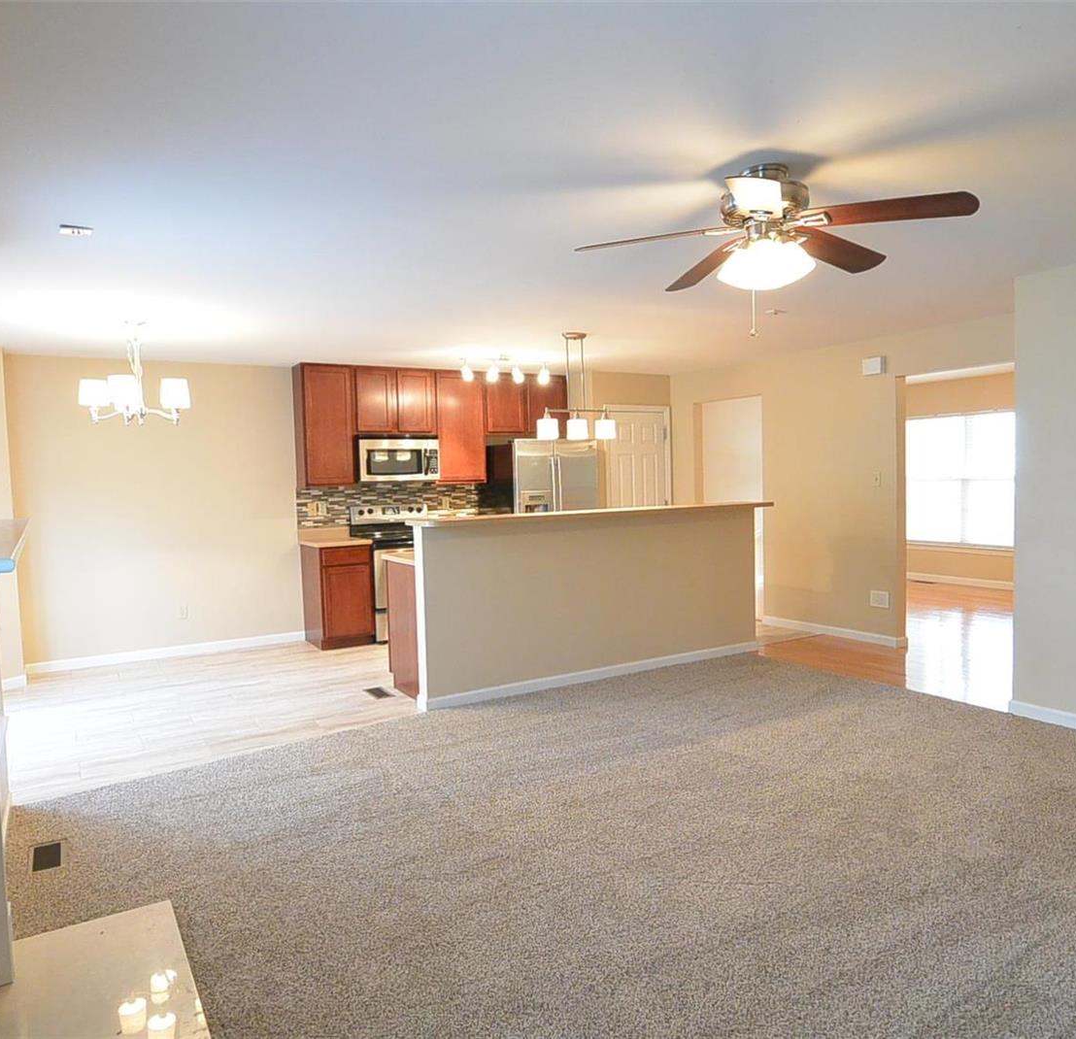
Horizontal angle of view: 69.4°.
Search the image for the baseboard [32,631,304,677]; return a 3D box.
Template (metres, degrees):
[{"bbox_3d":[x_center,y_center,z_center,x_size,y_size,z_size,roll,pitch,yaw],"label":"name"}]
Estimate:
[{"bbox_3d":[-3.017,1.104,6.504,2.121,0.080,0.016,-3,4,-30],"label":"baseboard"}]

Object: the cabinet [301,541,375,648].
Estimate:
[{"bbox_3d":[-1.768,0.653,6.875,0.457,0.876,0.620,-3,4,-31],"label":"cabinet"}]

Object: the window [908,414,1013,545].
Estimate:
[{"bbox_3d":[5.028,-0.463,9.170,0.100,1.560,1.580,-3,4,-31],"label":"window"}]

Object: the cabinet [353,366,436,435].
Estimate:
[{"bbox_3d":[-1.362,-1.073,7.210,0.762,0.613,0.321,-3,4,-30],"label":"cabinet"}]

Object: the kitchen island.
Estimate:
[{"bbox_3d":[0.379,0.523,5.661,2.880,1.165,0.810,-3,4,-30],"label":"kitchen island"}]

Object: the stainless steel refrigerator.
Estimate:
[{"bbox_3d":[0.003,0.123,7.685,0.915,1.760,0.830,-3,4,-31],"label":"stainless steel refrigerator"}]

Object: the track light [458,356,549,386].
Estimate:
[{"bbox_3d":[-0.264,-1.236,6.437,0.860,0.230,0.130,-3,4,-31],"label":"track light"}]

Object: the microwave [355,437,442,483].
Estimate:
[{"bbox_3d":[-1.336,-0.553,7.200,0.753,0.412,0.400,-3,4,-30],"label":"microwave"}]

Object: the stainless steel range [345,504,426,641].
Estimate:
[{"bbox_3d":[-1.235,0.473,7.146,0.762,1.180,0.690,-3,4,-31],"label":"stainless steel range"}]

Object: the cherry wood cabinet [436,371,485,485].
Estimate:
[{"bbox_3d":[-0.809,-0.880,7.542,0.508,1.061,0.321,-3,4,-30],"label":"cherry wood cabinet"}]

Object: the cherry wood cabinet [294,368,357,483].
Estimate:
[{"bbox_3d":[-1.886,-0.821,6.914,0.464,1.061,0.321,-3,4,-30],"label":"cherry wood cabinet"}]

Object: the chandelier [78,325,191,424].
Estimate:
[{"bbox_3d":[-2.532,-0.912,4.894,0.610,0.632,0.610,-3,4,-30],"label":"chandelier"}]

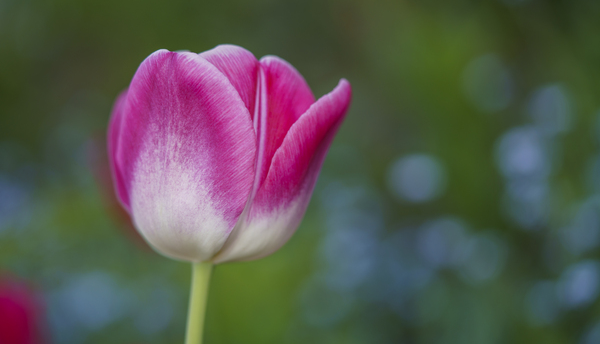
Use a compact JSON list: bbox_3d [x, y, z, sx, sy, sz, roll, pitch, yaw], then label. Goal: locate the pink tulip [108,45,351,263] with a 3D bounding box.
[{"bbox_3d":[-0.021,-0.005,0.440,0.068,0.062,0.063,3,4,0],"label":"pink tulip"}]

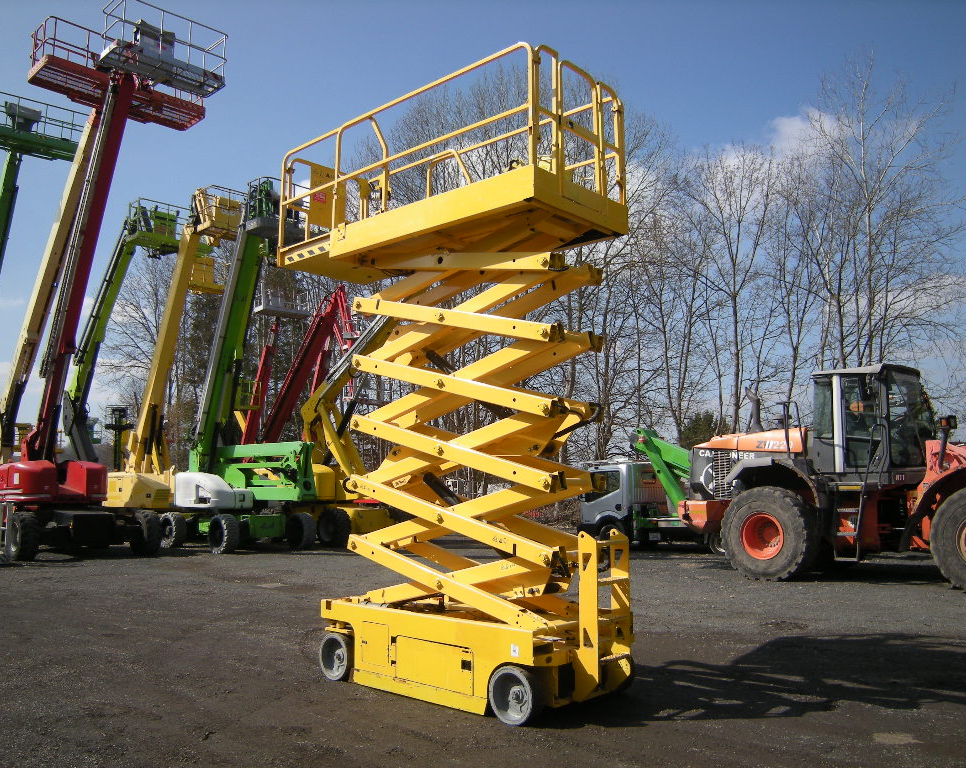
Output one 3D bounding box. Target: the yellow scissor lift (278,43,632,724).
[{"bbox_3d":[-0.356,0.051,7.115,3.260,4.800,1.240,-6,-9,41],"label":"yellow scissor lift"}]

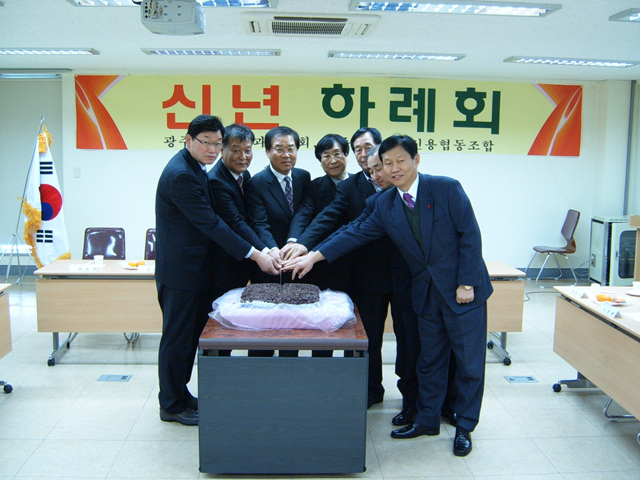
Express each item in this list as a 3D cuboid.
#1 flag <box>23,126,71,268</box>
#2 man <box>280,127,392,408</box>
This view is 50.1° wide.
[{"bbox_3d":[-3.045,-0.408,7.632,0.510,1.660,0.250,0,7,-3],"label":"flag"},{"bbox_3d":[0.102,0.202,4.052,0.540,1.720,0.700,6,9,35],"label":"man"}]

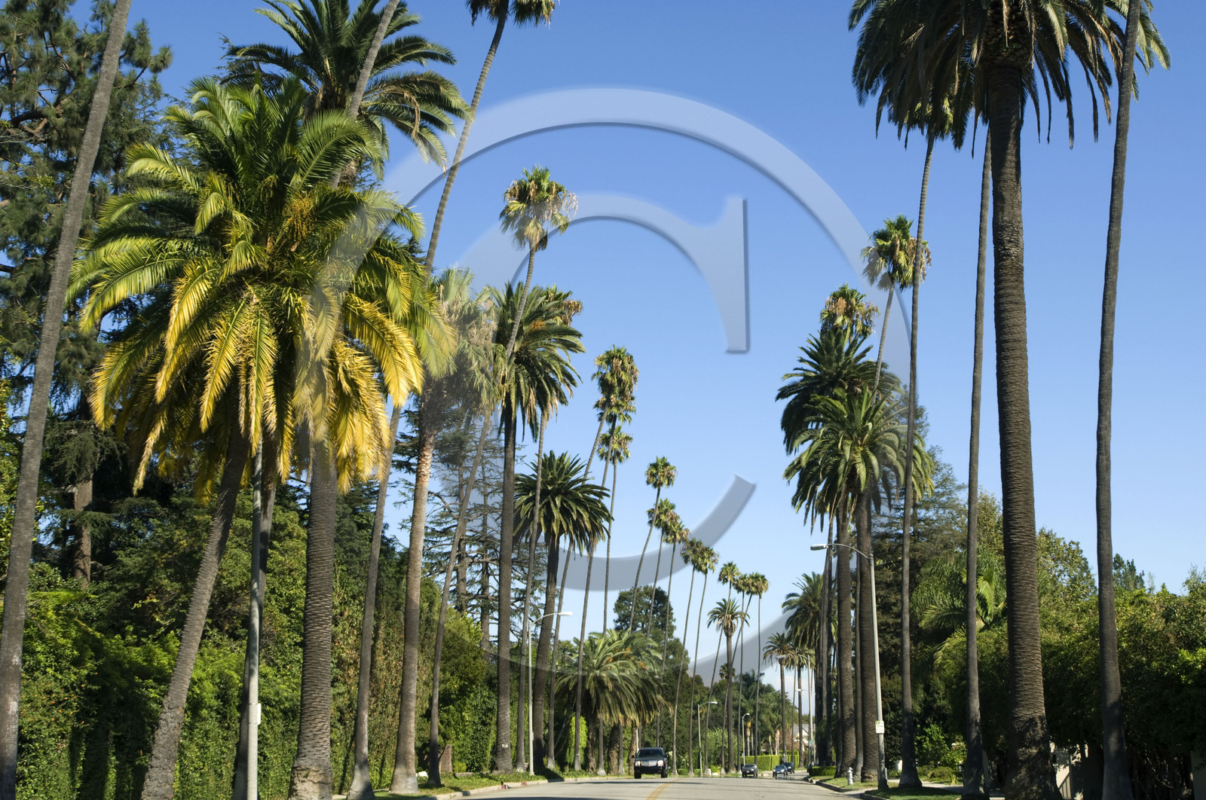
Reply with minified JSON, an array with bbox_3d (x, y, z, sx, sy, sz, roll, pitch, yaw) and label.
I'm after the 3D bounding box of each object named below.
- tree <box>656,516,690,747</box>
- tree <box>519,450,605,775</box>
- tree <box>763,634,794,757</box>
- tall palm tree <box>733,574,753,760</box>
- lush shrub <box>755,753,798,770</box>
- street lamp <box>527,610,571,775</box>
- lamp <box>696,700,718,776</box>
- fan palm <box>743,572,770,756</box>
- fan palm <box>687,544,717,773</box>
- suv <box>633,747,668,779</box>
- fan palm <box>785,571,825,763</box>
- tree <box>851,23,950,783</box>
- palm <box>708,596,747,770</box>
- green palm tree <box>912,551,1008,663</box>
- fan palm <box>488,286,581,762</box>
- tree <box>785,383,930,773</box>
[{"bbox_3d":[7.149,25.616,182.626,4.100,27.000,3.400,-1,-11,0],"label":"tree"},{"bbox_3d":[-2.431,12.771,105.957,5.638,19.600,5.638,-1,-12,0],"label":"tree"},{"bbox_3d":[29.700,49.976,290.192,5.372,22.000,5.372,-1,-12,0],"label":"tree"},{"bbox_3d":[20.598,39.639,252.871,3.313,28.780,3.313,-1,-12,0],"label":"tall palm tree"},{"bbox_3d":[27.977,58.229,280.000,7.000,2.800,3.000,1,-12,-10],"label":"lush shrub"},{"bbox_3d":[-3.044,16.808,99.925,2.450,9.310,0.360,-2,-12,6],"label":"street lamp"},{"bbox_3d":[12.751,40.584,208.696,2.400,9.000,0.350,-4,-12,11],"label":"lamp"},{"bbox_3d":[23.464,40.595,260.955,3.561,29.630,3.561,-1,-12,0],"label":"fan palm"},{"bbox_3d":[12.468,32.315,216.807,4.510,28.250,3.700,-1,-11,0],"label":"fan palm"},{"bbox_3d":[3.164,24.197,115.632,2.030,1.900,5.100,-2,-12,5],"label":"suv"},{"bbox_3d":[18.774,23.563,151.687,5.940,16.970,6.000,-1,-11,0],"label":"fan palm"},{"bbox_3d":[13.688,0.042,71.059,4.680,30.780,4.000,-1,-11,0],"label":"tree"},{"bbox_3d":[18.365,40.681,247.445,5.800,24.600,5.600,-1,-11,0],"label":"palm"},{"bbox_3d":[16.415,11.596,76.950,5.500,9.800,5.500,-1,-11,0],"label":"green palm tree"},{"bbox_3d":[-3.985,6.524,94.702,6.016,27.080,6.016,-1,-12,0],"label":"fan palm"},{"bbox_3d":[11.756,8.214,79.300,6.588,18.060,6.588,-1,-12,0],"label":"tree"}]

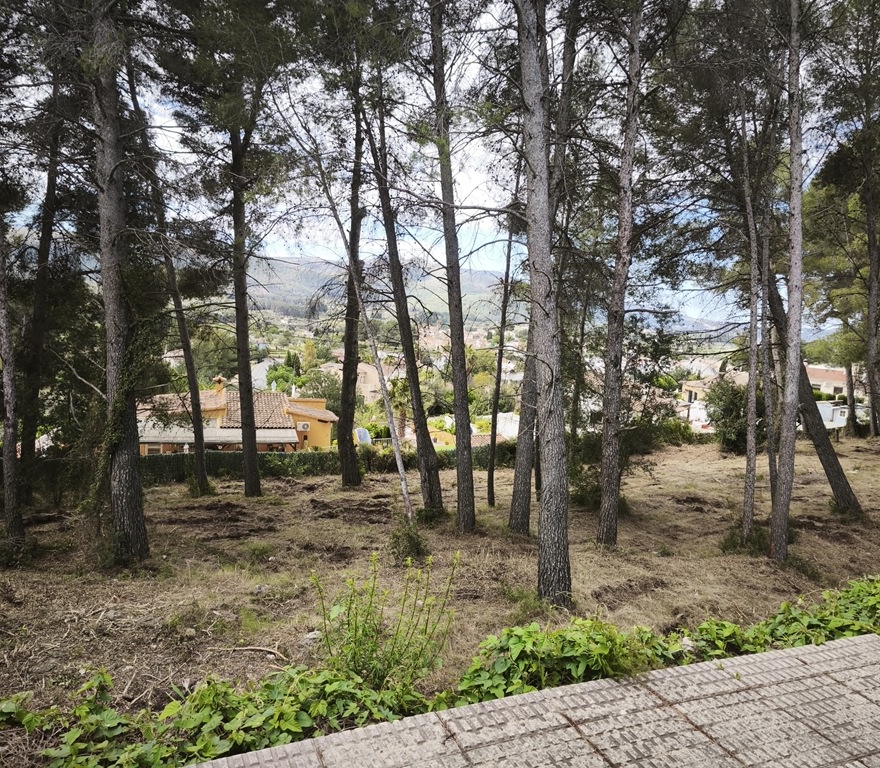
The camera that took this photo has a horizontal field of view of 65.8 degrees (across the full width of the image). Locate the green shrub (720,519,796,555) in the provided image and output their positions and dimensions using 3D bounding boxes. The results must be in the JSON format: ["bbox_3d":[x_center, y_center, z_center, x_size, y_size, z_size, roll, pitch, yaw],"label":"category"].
[{"bbox_3d":[4.532,2.184,9.681,1.020,0.450,0.800,0,6,0],"label":"green shrub"}]

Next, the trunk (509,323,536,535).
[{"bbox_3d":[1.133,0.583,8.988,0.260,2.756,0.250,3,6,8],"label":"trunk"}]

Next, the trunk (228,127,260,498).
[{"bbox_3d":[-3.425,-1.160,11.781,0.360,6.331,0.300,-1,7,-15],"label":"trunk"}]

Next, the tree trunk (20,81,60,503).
[{"bbox_3d":[-7.282,-1.572,12.404,0.312,7.668,0.300,7,6,-1],"label":"tree trunk"}]

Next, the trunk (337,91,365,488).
[{"bbox_3d":[-1.547,-1.591,12.029,0.440,6.893,0.380,1,6,-7],"label":"trunk"}]

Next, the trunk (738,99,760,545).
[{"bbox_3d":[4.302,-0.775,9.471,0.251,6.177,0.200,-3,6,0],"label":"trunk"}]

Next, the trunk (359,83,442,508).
[{"bbox_3d":[-0.623,-1.174,10.348,0.330,6.320,0.320,-8,6,1],"label":"trunk"}]

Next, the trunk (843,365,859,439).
[{"bbox_3d":[13.365,0.545,22.178,0.340,2.510,0.330,-6,6,1],"label":"trunk"}]

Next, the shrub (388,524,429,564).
[{"bbox_3d":[-0.336,1.769,7.500,0.449,0.385,0.450,3,6,-2],"label":"shrub"}]

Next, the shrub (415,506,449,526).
[{"bbox_3d":[-0.125,1.947,10.000,0.485,0.245,0.450,4,6,0],"label":"shrub"}]

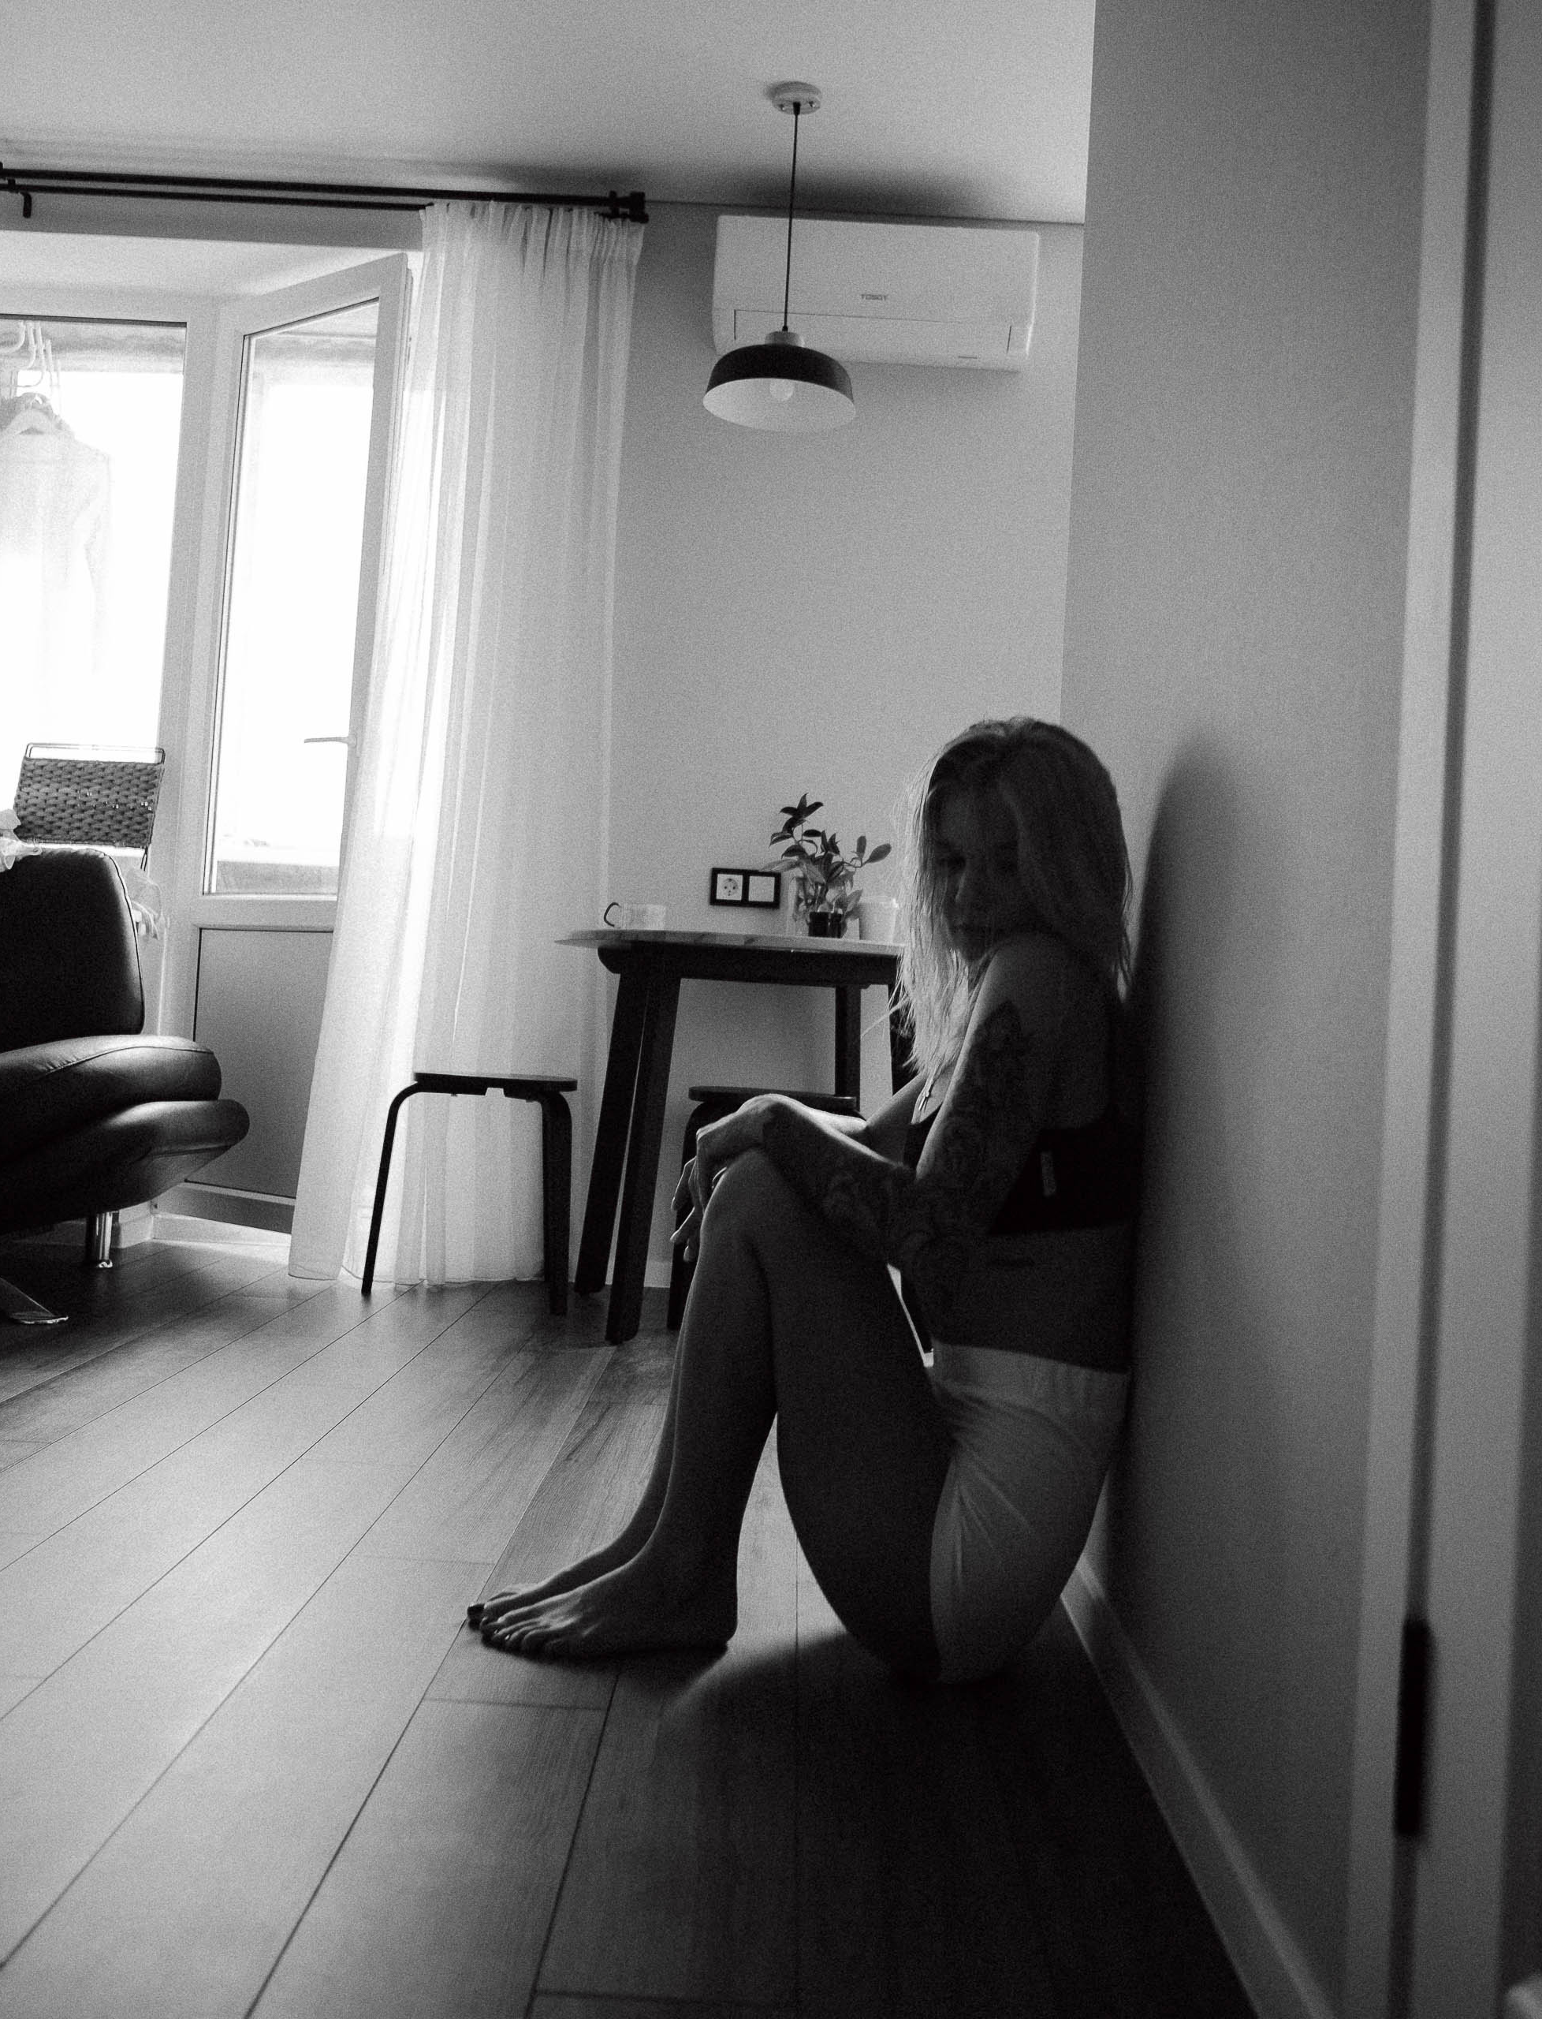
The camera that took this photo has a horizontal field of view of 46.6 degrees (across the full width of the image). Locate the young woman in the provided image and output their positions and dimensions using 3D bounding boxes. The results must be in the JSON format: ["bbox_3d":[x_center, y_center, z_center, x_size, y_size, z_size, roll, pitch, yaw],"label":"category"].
[{"bbox_3d":[0.031,0.159,1.786,0.625,0.905,0.400,3,-1,1],"label":"young woman"}]

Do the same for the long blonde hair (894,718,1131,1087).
[{"bbox_3d":[0.236,-0.105,1.751,0.210,0.355,0.200,3,-1,-41],"label":"long blonde hair"}]

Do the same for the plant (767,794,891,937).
[{"bbox_3d":[0.118,-0.277,3.613,0.245,0.309,0.230,3,-1,1],"label":"plant"}]

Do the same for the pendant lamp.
[{"bbox_3d":[0.034,-1.496,3.536,0.296,0.618,0.296,3,-1,1],"label":"pendant lamp"}]

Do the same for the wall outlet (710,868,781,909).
[{"bbox_3d":[-0.056,-0.270,4.014,0.152,0.082,0.011,3,-1,1],"label":"wall outlet"}]

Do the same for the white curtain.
[{"bbox_3d":[-0.656,-0.581,3.884,0.652,2.350,0.150,3,-1,1],"label":"white curtain"}]

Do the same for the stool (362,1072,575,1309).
[{"bbox_3d":[-0.614,0.369,3.739,0.430,0.463,0.420,3,-1,1],"label":"stool"}]

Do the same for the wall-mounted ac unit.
[{"bbox_3d":[0.228,-1.560,3.937,0.694,0.246,0.187,3,-1,1],"label":"wall-mounted ac unit"}]

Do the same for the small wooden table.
[{"bbox_3d":[-0.026,0.249,3.598,0.820,0.756,0.820,3,-1,1],"label":"small wooden table"}]

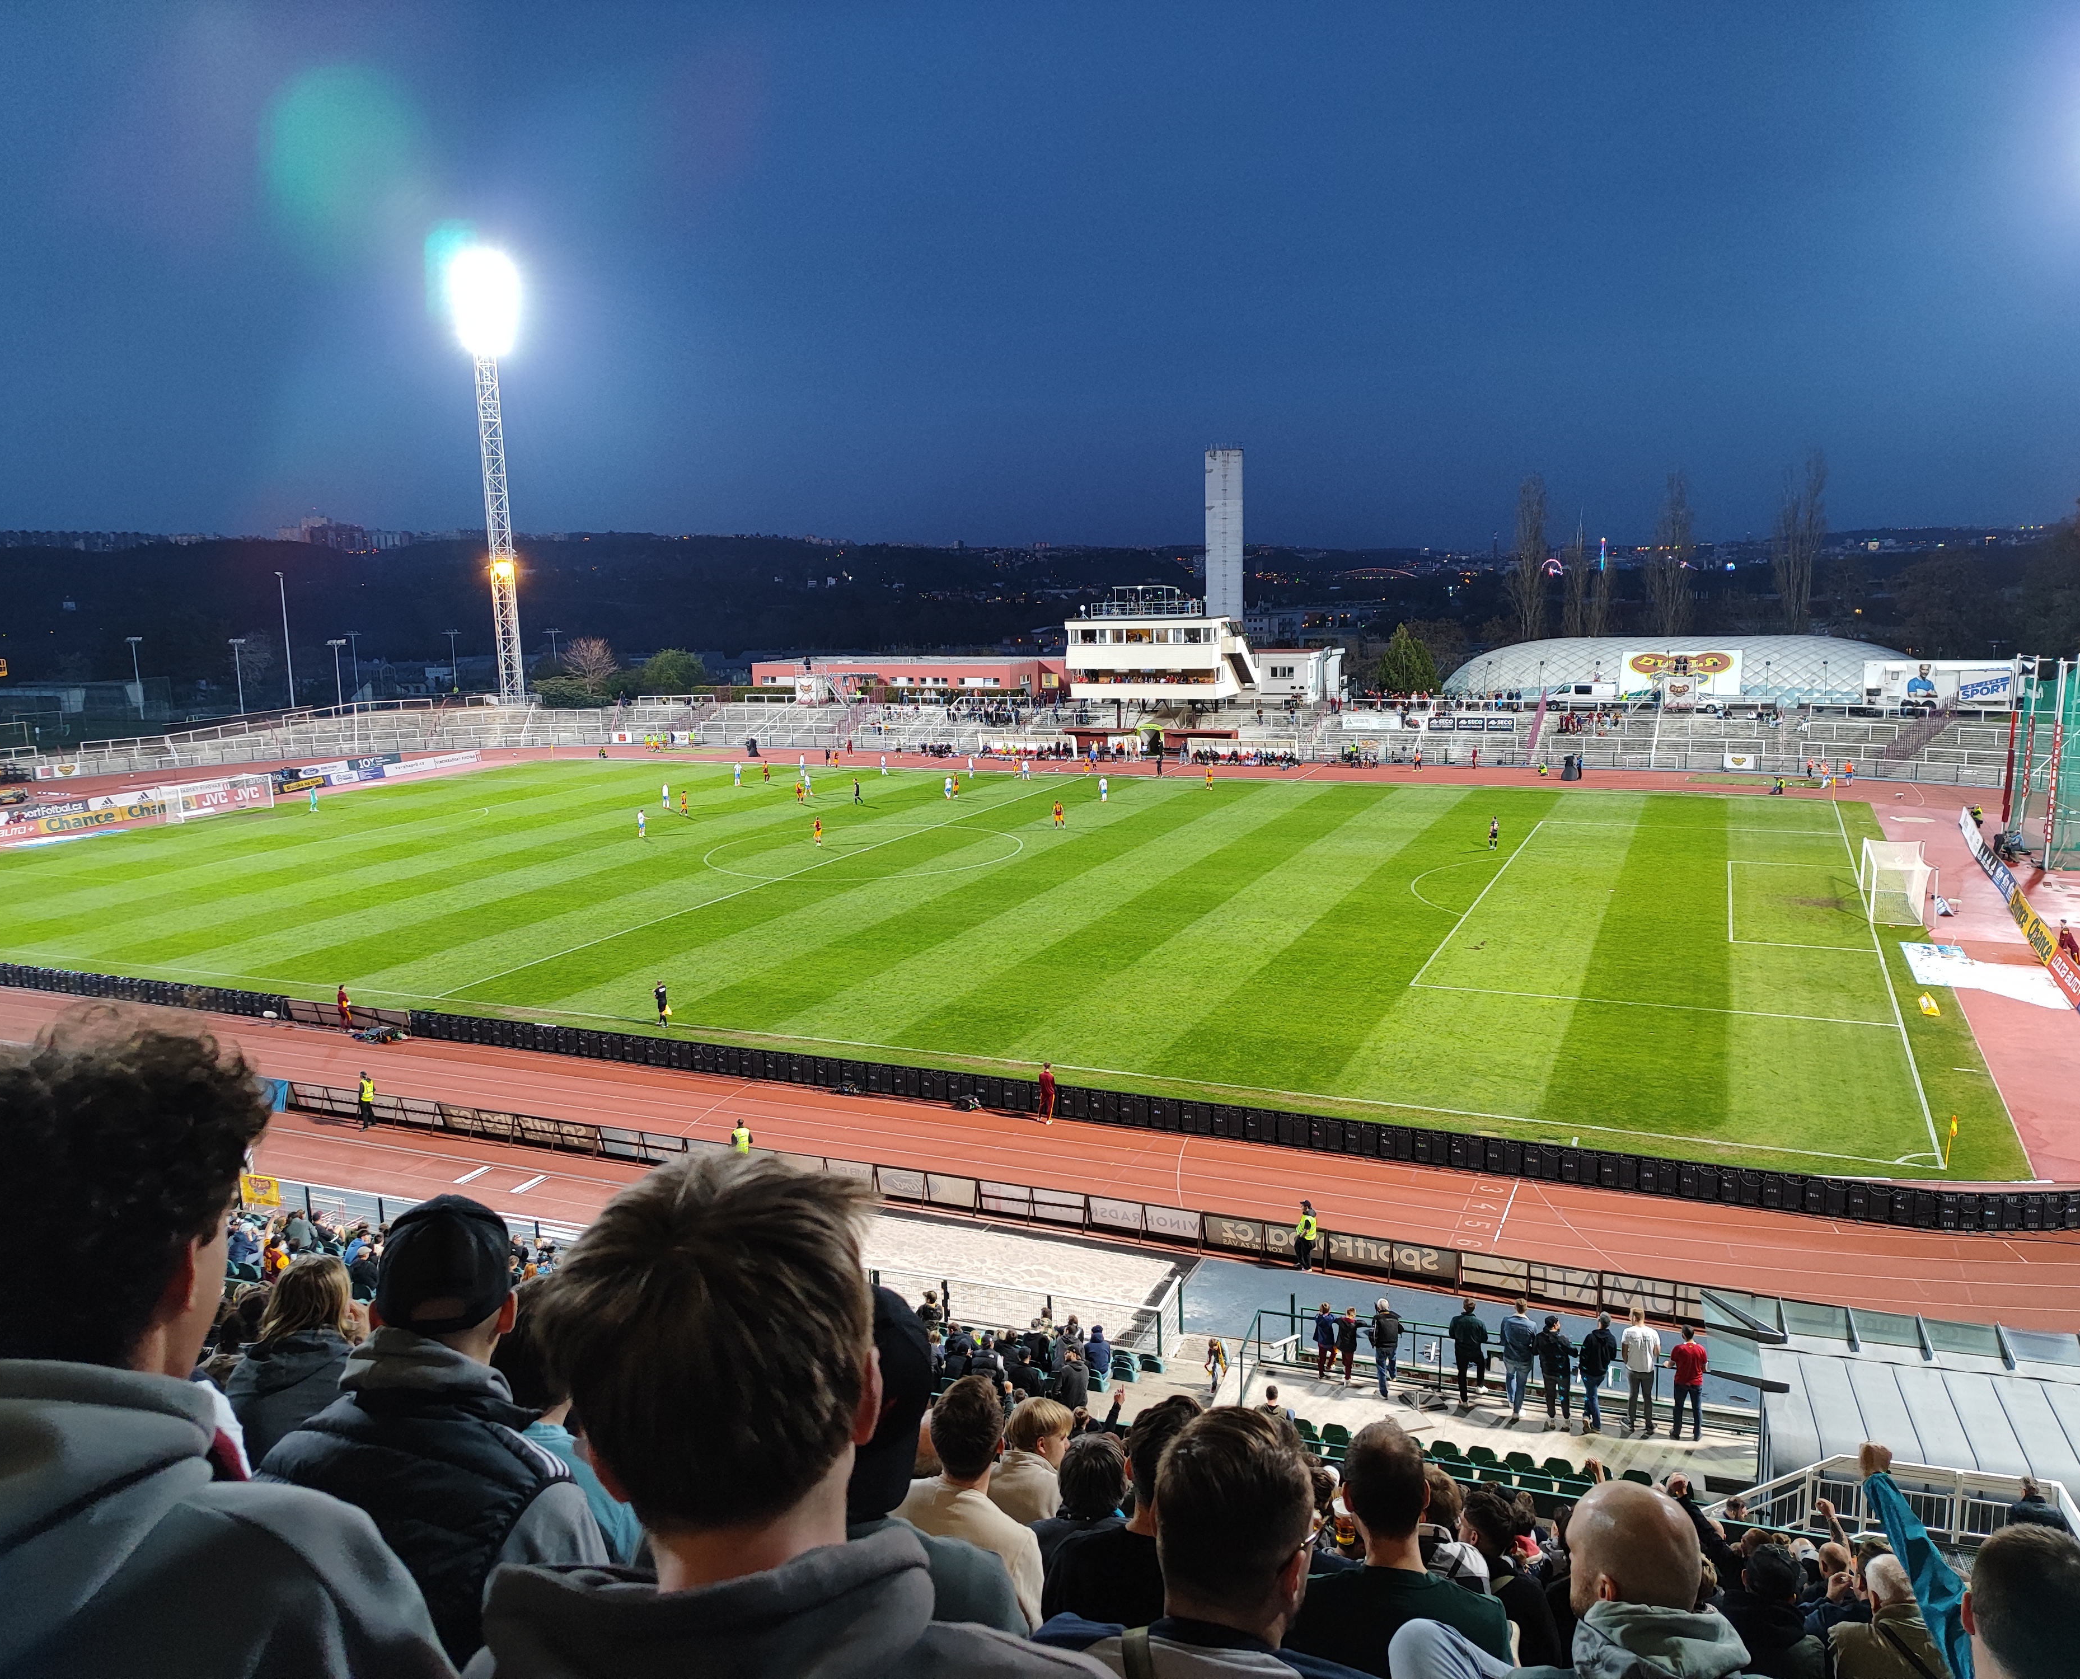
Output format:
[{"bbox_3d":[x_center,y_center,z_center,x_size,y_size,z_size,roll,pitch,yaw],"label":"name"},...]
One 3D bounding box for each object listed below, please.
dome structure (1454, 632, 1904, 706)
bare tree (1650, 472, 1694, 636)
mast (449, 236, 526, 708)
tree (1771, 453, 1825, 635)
[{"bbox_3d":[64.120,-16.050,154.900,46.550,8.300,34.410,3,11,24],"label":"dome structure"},{"bbox_3d":[78.700,-32.150,194.620,5.260,27.320,5.260,2,11,22],"label":"bare tree"},{"bbox_3d":[-60.720,-40.000,173.080,7.390,49.180,3.040,-6,11,-25],"label":"mast"},{"bbox_3d":[92.990,-32.950,190.750,6.270,29.350,6.270,3,11,26],"label":"tree"}]

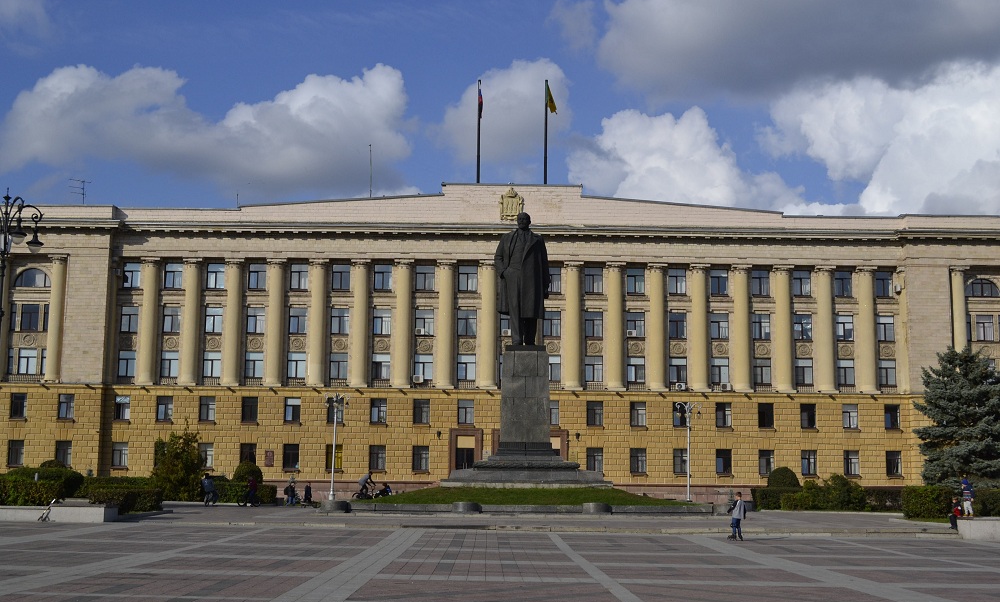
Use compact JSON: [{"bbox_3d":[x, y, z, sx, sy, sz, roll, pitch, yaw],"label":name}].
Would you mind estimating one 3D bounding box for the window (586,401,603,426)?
[{"bbox_3d":[7.557,8.943,92.562,1.270,1.921,0.250,1,-8,0],"label":"window"}]

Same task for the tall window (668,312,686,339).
[{"bbox_3d":[15.625,2.194,102.344,1.510,2.260,0.250,1,-8,-1],"label":"tall window"}]

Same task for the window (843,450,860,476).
[{"bbox_3d":[28.658,13.230,94.946,1.420,2.100,0.250,1,-8,-1],"label":"window"}]

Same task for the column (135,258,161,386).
[{"bbox_3d":[-29.479,1.697,97.866,1.570,10.748,1.550,0,-8,0],"label":"column"}]

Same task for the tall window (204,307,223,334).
[{"bbox_3d":[-23.686,1.586,96.670,1.470,2.183,0.250,1,-8,-1],"label":"tall window"}]

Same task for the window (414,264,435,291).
[{"bbox_3d":[-6.069,-1.827,94.812,1.462,2.141,0.250,1,-8,0],"label":"window"}]

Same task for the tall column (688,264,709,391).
[{"bbox_3d":[17.232,2.294,100.810,1.700,11.104,1.700,1,-8,-1],"label":"tall column"}]

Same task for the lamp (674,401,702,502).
[{"bbox_3d":[11.993,9.671,74.003,1.650,6.578,1.650,1,-8,-1],"label":"lamp"}]

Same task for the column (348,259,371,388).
[{"bbox_3d":[-12.074,1.986,100.936,1.620,11.189,1.620,1,-8,-1],"label":"column"}]

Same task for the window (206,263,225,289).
[{"bbox_3d":[-23.035,-1.958,94.669,1.412,2.097,0.250,1,-8,0],"label":"window"}]

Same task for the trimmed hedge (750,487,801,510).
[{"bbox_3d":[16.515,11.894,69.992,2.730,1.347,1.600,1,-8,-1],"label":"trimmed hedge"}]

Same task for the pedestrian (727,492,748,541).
[{"bbox_3d":[7.180,6.521,35.300,0.550,1.442,0.450,-1,-9,14],"label":"pedestrian"}]

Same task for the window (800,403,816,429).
[{"bbox_3d":[26.590,9.963,100.420,1.340,2.060,0.250,1,-8,-1],"label":"window"}]

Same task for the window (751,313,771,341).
[{"bbox_3d":[22.210,2.239,98.973,1.479,2.204,0.250,0,-8,0],"label":"window"}]

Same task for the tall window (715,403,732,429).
[{"bbox_3d":[18.329,9.385,95.339,1.420,2.100,0.250,1,-8,-1],"label":"tall window"}]

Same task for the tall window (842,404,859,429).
[{"bbox_3d":[30.002,9.909,99.796,1.289,2.064,0.200,1,-8,-1],"label":"tall window"}]

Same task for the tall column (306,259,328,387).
[{"bbox_3d":[-15.020,1.825,95.877,1.600,10.500,1.500,1,-8,-1],"label":"tall column"}]

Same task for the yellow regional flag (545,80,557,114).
[{"bbox_3d":[4.758,-18.756,107.750,1.017,3.159,0.500,1,-8,-1],"label":"yellow regional flag"}]

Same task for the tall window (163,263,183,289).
[{"bbox_3d":[-27.122,-2.065,97.112,1.520,2.200,0.250,1,-8,-1],"label":"tall window"}]

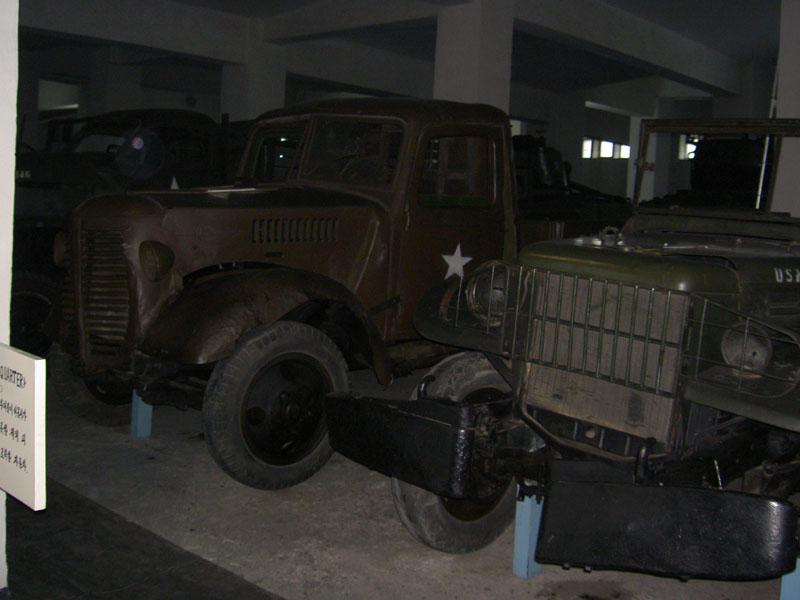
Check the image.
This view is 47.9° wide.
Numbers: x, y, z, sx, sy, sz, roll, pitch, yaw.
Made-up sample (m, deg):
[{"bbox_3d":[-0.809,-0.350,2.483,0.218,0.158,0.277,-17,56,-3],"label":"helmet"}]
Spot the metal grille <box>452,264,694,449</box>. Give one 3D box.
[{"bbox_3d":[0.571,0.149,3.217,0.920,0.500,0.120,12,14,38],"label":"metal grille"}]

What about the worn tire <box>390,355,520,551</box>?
[{"bbox_3d":[0.308,0.651,3.862,0.180,0.870,0.870,10,11,44],"label":"worn tire"}]

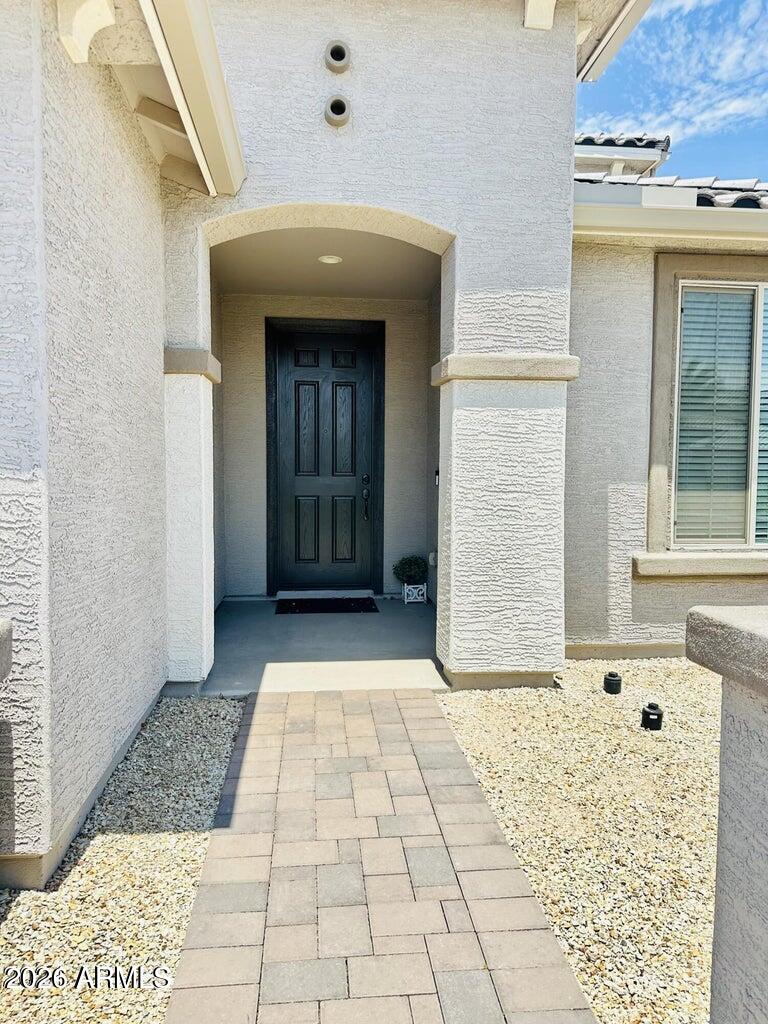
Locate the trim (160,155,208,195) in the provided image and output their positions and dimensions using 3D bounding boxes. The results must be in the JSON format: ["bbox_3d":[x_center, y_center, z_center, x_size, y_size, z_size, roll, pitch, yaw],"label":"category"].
[{"bbox_3d":[-1.047,-1.785,3.752,0.285,0.125,0.040,21,2,-7],"label":"trim"}]

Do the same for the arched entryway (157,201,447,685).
[{"bbox_3d":[-0.417,-0.338,4.181,1.600,2.695,0.490,0,4,-6],"label":"arched entryway"}]

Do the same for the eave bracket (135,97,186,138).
[{"bbox_3d":[-1.017,-1.820,3.307,0.255,0.195,0.060,0,3,-6],"label":"eave bracket"}]

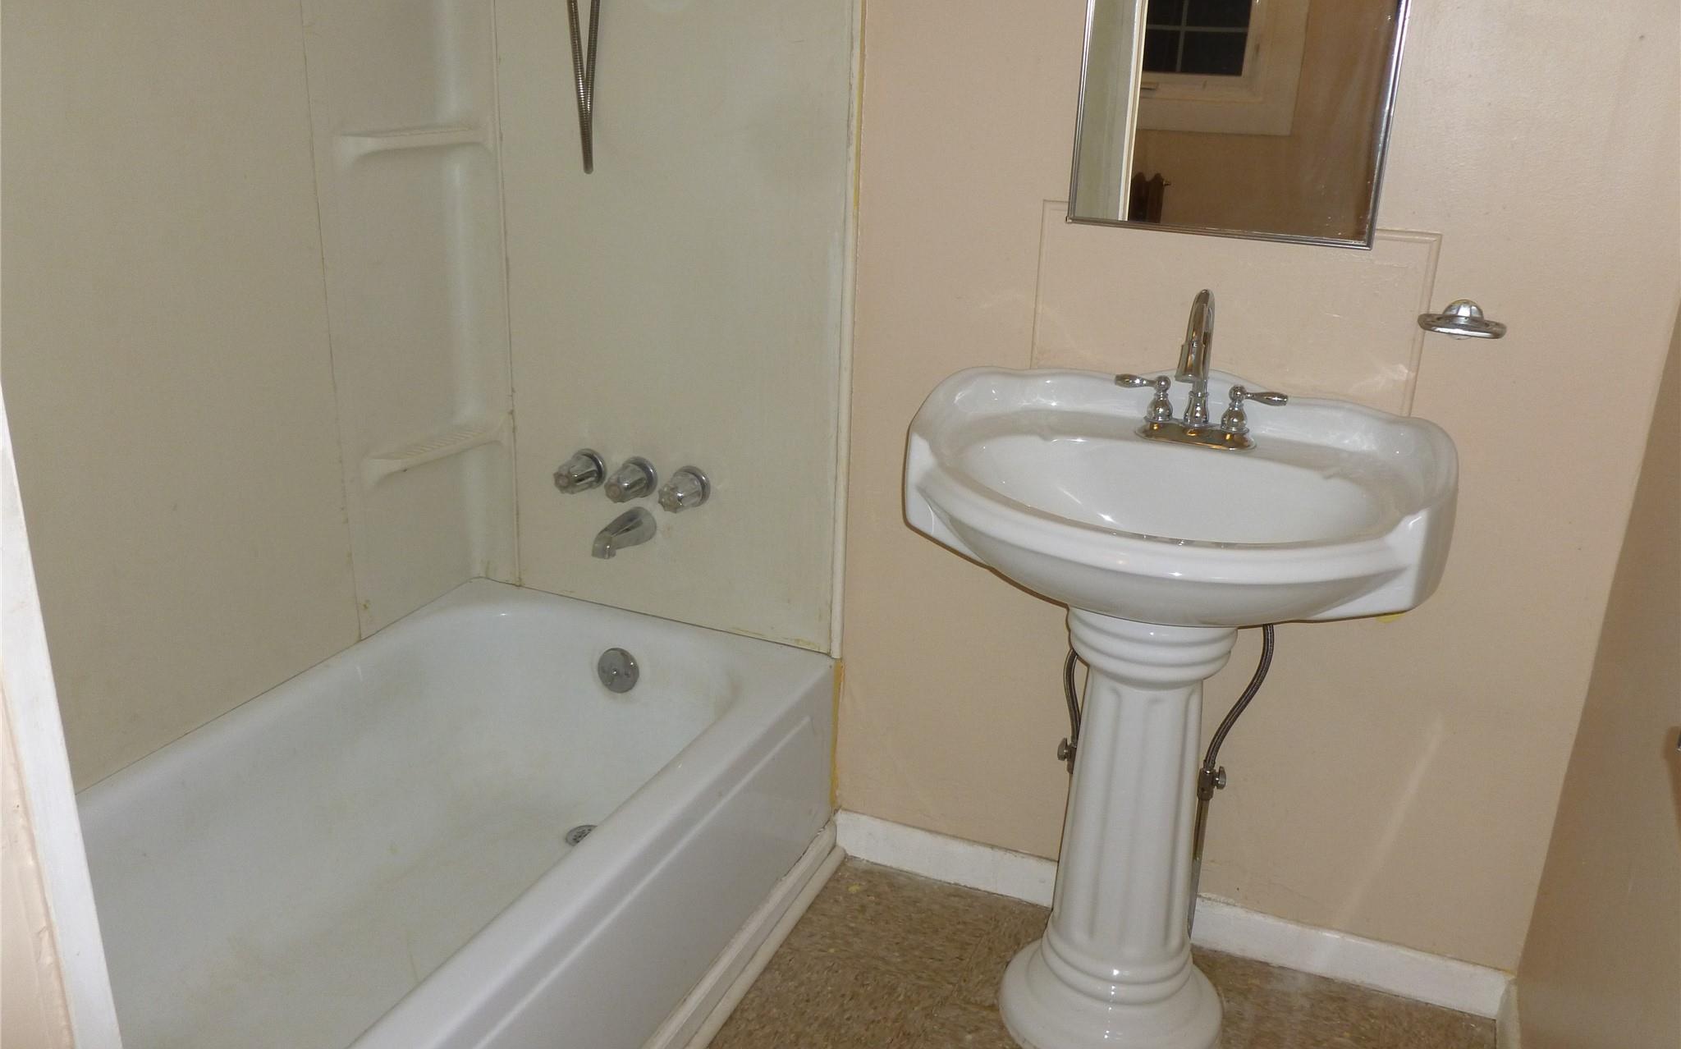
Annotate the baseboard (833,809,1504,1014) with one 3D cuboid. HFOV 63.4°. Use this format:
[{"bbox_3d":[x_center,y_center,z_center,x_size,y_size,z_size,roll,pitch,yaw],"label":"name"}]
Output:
[{"bbox_3d":[0.495,0.621,2.213,1.078,0.088,0.015,10,20,21],"label":"baseboard"}]

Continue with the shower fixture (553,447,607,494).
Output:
[{"bbox_3d":[-0.458,-0.088,2.361,0.072,0.072,0.076,10,20,21],"label":"shower fixture"}]

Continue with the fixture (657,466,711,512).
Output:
[{"bbox_3d":[-0.269,-0.053,2.288,0.072,0.072,0.076,10,20,21],"label":"fixture"}]

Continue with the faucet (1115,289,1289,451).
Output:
[{"bbox_3d":[0.466,-0.199,1.770,0.234,0.212,0.170,10,20,21],"label":"faucet"}]

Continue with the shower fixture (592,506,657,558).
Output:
[{"bbox_3d":[-0.379,0.020,2.330,0.062,0.066,0.130,10,20,21],"label":"shower fixture"}]

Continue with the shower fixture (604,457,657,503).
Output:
[{"bbox_3d":[-0.362,-0.070,2.324,0.072,0.072,0.076,10,20,21],"label":"shower fixture"}]

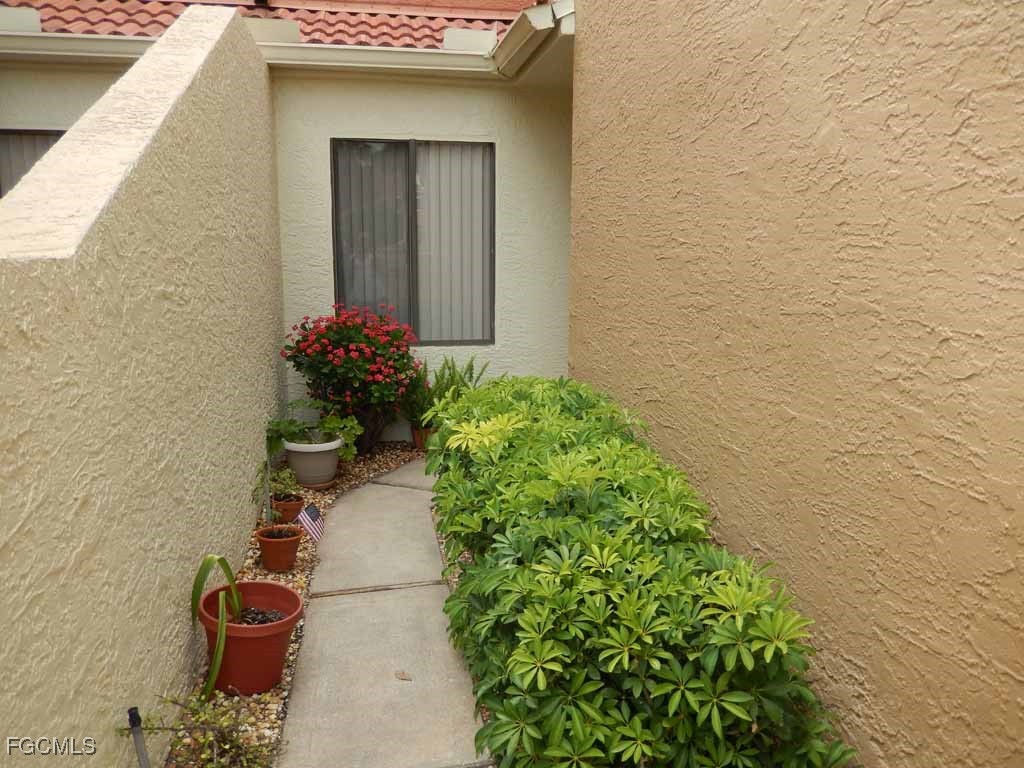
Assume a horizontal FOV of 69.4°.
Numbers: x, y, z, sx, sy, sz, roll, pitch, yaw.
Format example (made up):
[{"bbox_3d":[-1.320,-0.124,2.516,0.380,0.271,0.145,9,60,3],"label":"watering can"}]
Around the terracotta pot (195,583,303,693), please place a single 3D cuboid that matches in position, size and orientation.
[{"bbox_3d":[-0.856,0.846,2.446,0.318,0.262,0.318,-1,9,-10],"label":"terracotta pot"}]

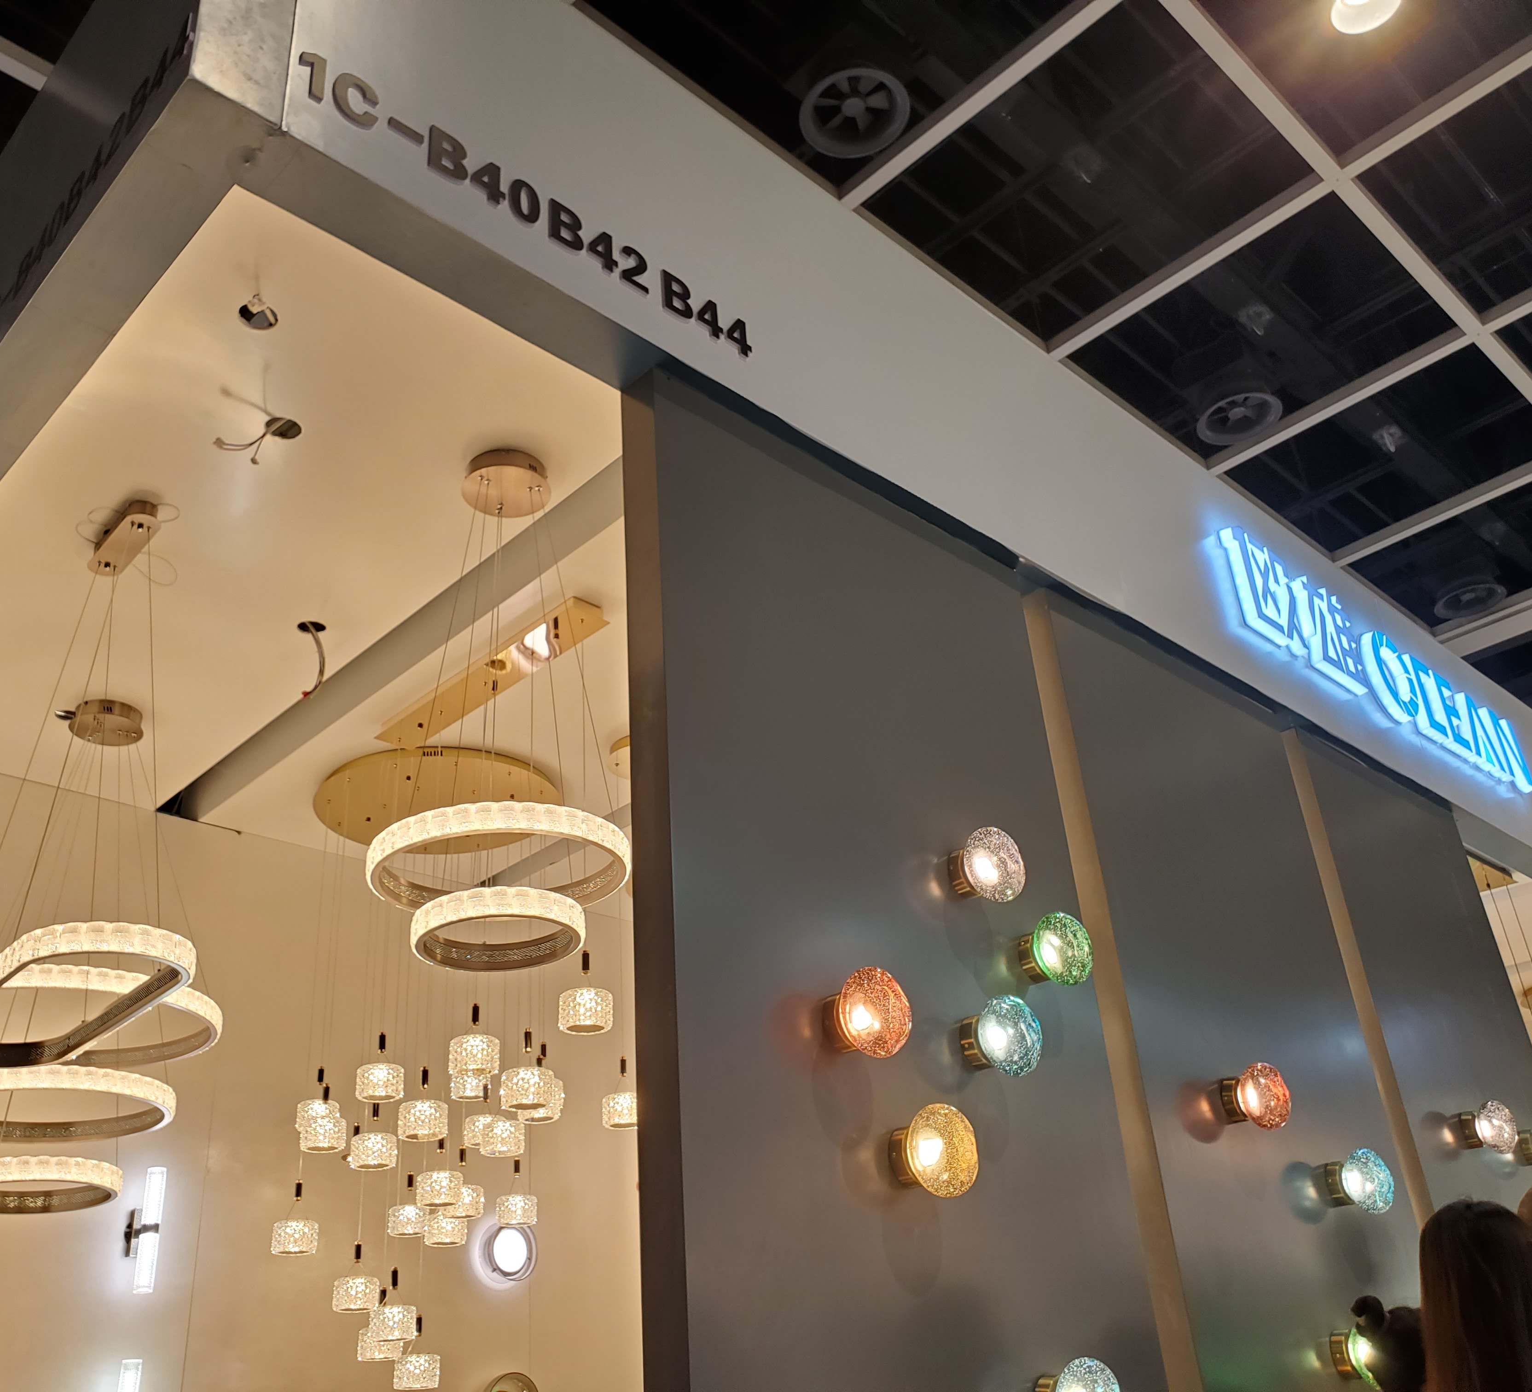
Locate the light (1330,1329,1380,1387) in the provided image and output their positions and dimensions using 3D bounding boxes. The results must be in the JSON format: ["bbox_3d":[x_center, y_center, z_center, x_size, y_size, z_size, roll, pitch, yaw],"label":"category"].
[{"bbox_3d":[1.286,1.415,2.997,0.147,0.147,0.125,21,-37,-40],"label":"light"}]

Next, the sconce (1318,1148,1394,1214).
[{"bbox_3d":[1.395,1.145,3.284,0.147,0.147,0.125,21,-37,-40],"label":"sconce"}]

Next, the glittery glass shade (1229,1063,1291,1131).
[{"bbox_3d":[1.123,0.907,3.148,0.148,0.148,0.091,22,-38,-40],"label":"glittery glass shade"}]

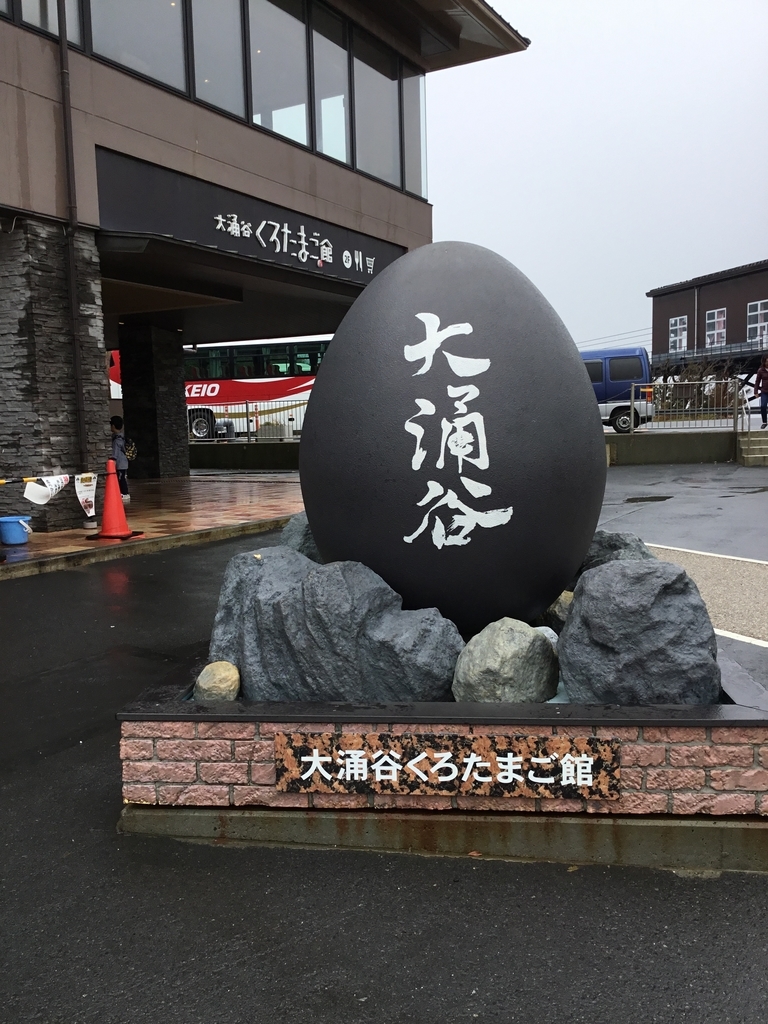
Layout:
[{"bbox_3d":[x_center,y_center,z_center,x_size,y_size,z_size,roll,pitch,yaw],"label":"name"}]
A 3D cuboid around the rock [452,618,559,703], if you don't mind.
[{"bbox_3d":[0.382,0.451,2.880,0.320,0.260,0.290,-1,6,6],"label":"rock"}]

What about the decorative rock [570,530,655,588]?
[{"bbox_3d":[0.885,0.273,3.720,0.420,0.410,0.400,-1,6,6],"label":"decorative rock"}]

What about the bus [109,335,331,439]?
[{"bbox_3d":[-3.502,-4.061,30.206,12.000,3.450,2.500,2,7,26],"label":"bus"}]

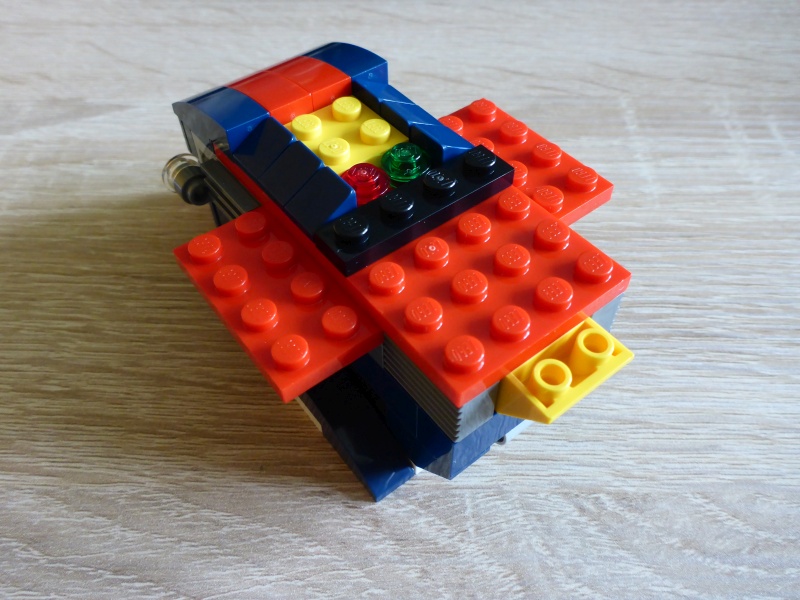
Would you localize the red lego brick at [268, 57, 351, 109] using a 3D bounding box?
[{"bbox_3d":[-0.019,-0.040,0.119,0.008,0.010,0.024,-31,57,-23],"label":"red lego brick"}]

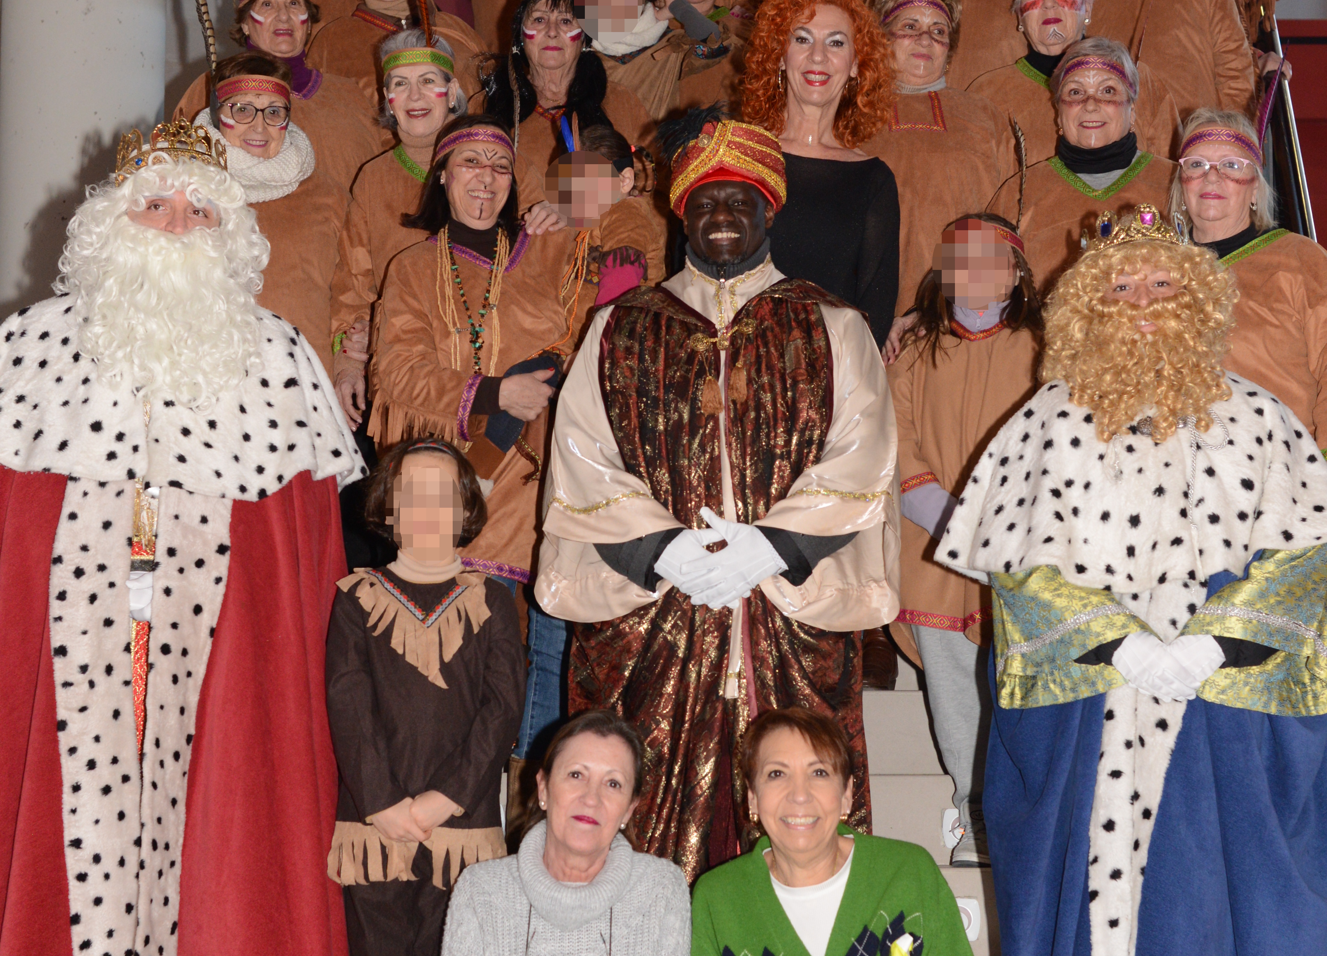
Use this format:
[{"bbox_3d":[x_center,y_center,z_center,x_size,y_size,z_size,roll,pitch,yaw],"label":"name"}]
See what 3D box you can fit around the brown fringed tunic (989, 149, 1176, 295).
[{"bbox_3d":[0.846,-0.296,5.439,0.500,0.720,0.280,-1,-6,7],"label":"brown fringed tunic"}]

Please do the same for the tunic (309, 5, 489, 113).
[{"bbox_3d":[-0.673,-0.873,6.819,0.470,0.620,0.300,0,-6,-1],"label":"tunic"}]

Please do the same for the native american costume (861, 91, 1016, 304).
[{"bbox_3d":[0.572,-0.475,5.830,0.480,0.720,0.280,0,-6,5],"label":"native american costume"}]

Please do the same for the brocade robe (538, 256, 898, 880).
[{"bbox_3d":[0.096,0.275,4.787,0.620,1.336,0.430,0,-6,3],"label":"brocade robe"}]

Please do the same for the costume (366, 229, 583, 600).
[{"bbox_3d":[-0.367,-0.142,5.323,0.430,0.706,0.300,1,-6,-12],"label":"costume"}]

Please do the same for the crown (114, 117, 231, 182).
[{"bbox_3d":[-0.861,-0.570,4.832,0.195,0.110,0.195,1,-6,-5],"label":"crown"}]

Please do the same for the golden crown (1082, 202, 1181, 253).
[{"bbox_3d":[0.796,-0.421,4.660,0.178,0.080,0.165,-3,-6,0],"label":"golden crown"}]

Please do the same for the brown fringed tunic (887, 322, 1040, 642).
[{"bbox_3d":[0.599,0.019,5.478,0.360,0.660,0.260,-1,-6,7],"label":"brown fringed tunic"}]

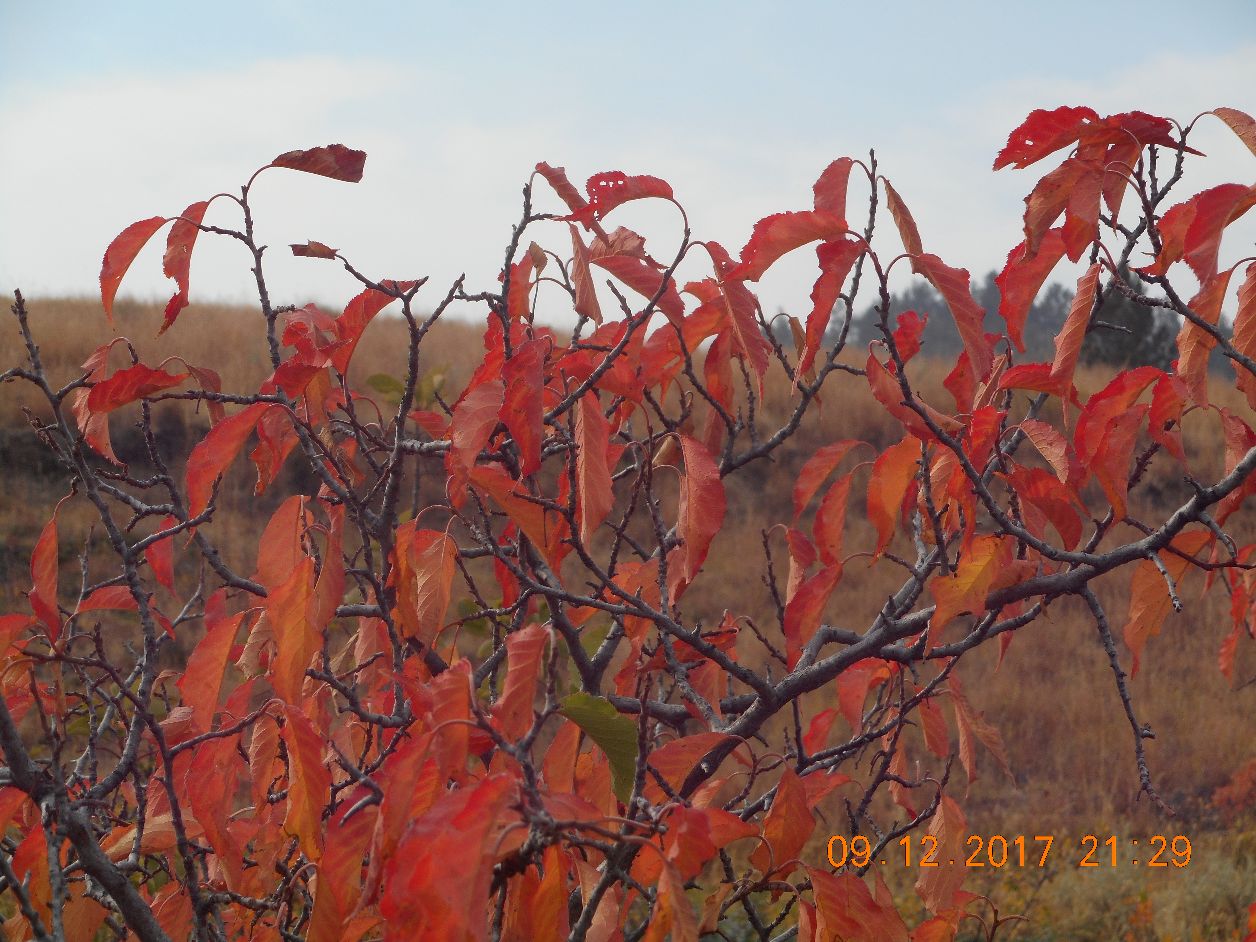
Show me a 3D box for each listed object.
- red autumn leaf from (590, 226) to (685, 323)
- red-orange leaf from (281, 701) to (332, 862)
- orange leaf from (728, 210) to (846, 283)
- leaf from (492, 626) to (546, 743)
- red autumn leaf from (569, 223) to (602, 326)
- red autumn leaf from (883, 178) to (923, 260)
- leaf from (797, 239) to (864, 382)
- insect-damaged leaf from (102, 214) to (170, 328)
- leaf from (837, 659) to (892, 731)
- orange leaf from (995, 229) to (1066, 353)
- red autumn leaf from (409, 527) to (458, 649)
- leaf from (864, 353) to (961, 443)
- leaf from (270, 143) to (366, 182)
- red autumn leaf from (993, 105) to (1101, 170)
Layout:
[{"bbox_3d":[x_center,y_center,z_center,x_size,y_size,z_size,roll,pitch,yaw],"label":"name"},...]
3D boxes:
[{"bbox_3d":[0.004,-0.098,1.620,0.058,0.034,0.027,38,0,0],"label":"red autumn leaf"},{"bbox_3d":[-0.152,0.146,1.520,0.020,0.077,0.022,-8,-5,-6],"label":"red-orange leaf"},{"bbox_3d":[0.080,-0.111,1.600,0.062,0.027,0.026,-21,0,0],"label":"orange leaf"},{"bbox_3d":[-0.060,0.119,1.820,0.029,0.070,0.025,15,0,0],"label":"leaf"},{"bbox_3d":[-0.021,-0.099,1.630,0.013,0.050,0.018,-12,0,0],"label":"red autumn leaf"},{"bbox_3d":[0.136,-0.125,1.600,0.010,0.045,0.020,-24,2,6],"label":"red autumn leaf"},{"bbox_3d":[0.101,-0.082,1.620,0.023,0.072,0.025,21,0,0],"label":"leaf"},{"bbox_3d":[-0.298,-0.121,1.900,0.025,0.074,0.022,26,0,0],"label":"insect-damaged leaf"},{"bbox_3d":[0.123,0.117,1.680,0.025,0.040,0.024,10,0,0],"label":"leaf"},{"bbox_3d":[0.194,-0.087,1.570,0.023,0.062,0.024,21,5,5],"label":"orange leaf"},{"bbox_3d":[-0.114,0.071,1.860,0.026,0.076,0.020,10,0,0],"label":"red autumn leaf"},{"bbox_3d":[0.158,-0.039,1.840,0.071,0.020,0.024,41,0,0],"label":"leaf"},{"bbox_3d":[-0.157,-0.155,1.630,0.049,0.018,0.022,7,5,-6],"label":"leaf"},{"bbox_3d":[0.208,-0.166,1.600,0.058,0.023,0.028,-18,0,0],"label":"red autumn leaf"}]

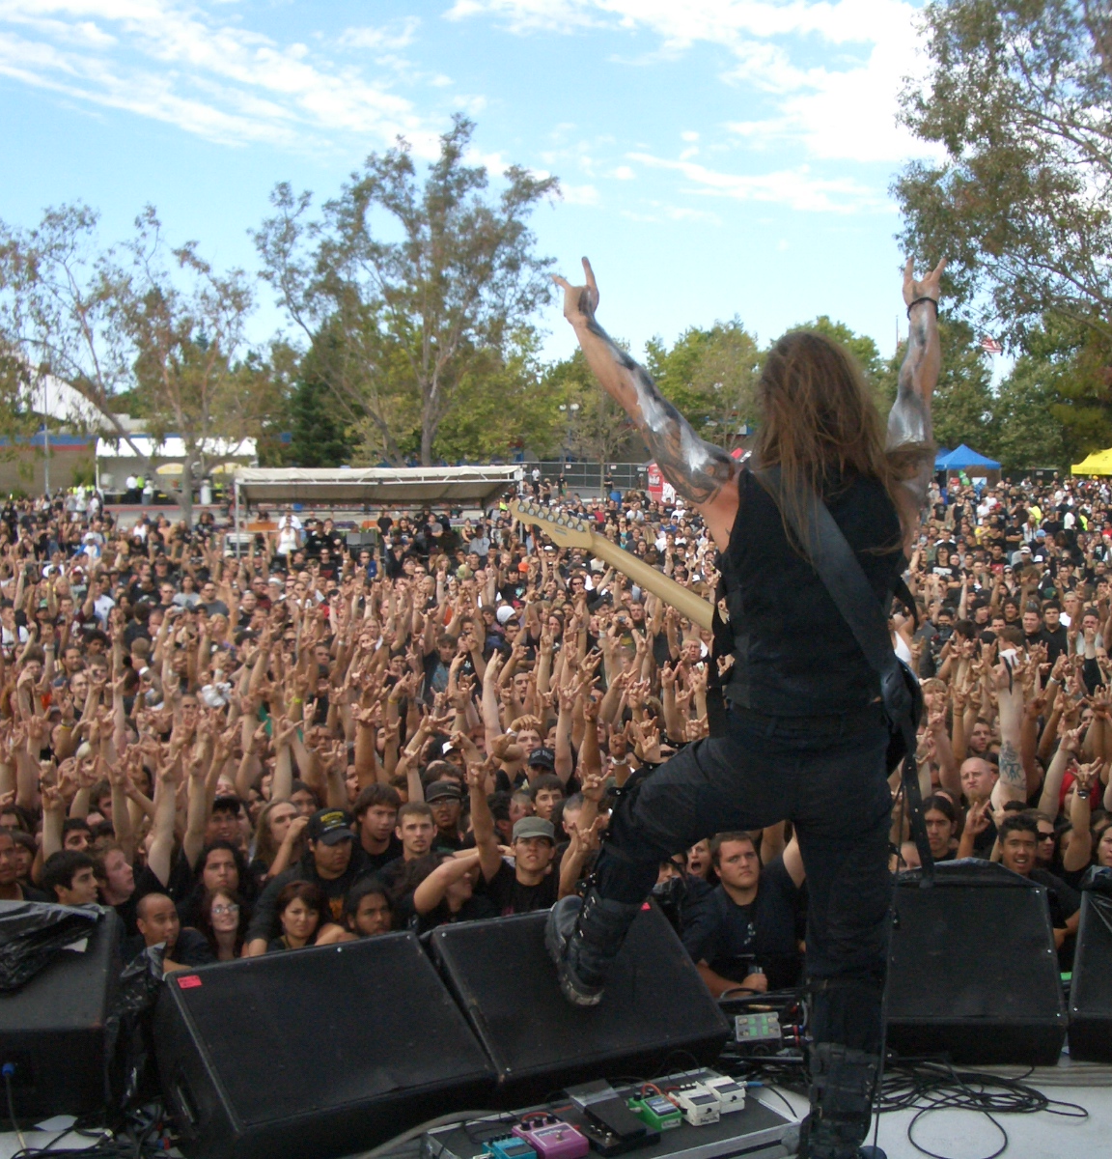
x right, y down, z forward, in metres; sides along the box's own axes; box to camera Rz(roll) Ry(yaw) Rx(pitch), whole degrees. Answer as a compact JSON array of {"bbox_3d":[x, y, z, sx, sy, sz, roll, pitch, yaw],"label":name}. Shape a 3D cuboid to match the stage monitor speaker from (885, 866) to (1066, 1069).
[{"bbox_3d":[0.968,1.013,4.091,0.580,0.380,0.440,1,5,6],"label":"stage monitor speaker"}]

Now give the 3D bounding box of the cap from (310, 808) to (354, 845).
[{"bbox_3d":[-0.881,0.977,6.150,0.172,0.130,0.250,-2,10,-22],"label":"cap"}]

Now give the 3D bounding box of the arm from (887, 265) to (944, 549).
[{"bbox_3d":[0.796,-0.396,3.450,0.130,0.630,0.220,0,-7,0],"label":"arm"}]

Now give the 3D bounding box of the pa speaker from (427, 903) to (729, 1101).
[{"bbox_3d":[0.059,1.040,3.834,0.610,0.370,0.445,-2,5,-26],"label":"pa speaker"}]

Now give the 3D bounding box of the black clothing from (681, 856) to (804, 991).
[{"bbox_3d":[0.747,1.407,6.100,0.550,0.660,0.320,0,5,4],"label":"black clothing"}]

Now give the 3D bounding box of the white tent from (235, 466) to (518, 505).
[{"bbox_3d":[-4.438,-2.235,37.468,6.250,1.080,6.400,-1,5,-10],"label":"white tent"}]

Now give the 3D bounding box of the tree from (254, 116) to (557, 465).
[{"bbox_3d":[-6.982,-12.072,72.000,13.400,18.000,12.500,0,5,-5],"label":"tree"}]

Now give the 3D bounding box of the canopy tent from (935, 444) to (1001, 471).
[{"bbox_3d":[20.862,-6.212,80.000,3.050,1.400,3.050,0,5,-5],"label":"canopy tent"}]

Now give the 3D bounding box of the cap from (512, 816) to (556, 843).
[{"bbox_3d":[-0.095,1.071,6.650,0.175,0.120,0.250,0,-3,-4],"label":"cap"}]

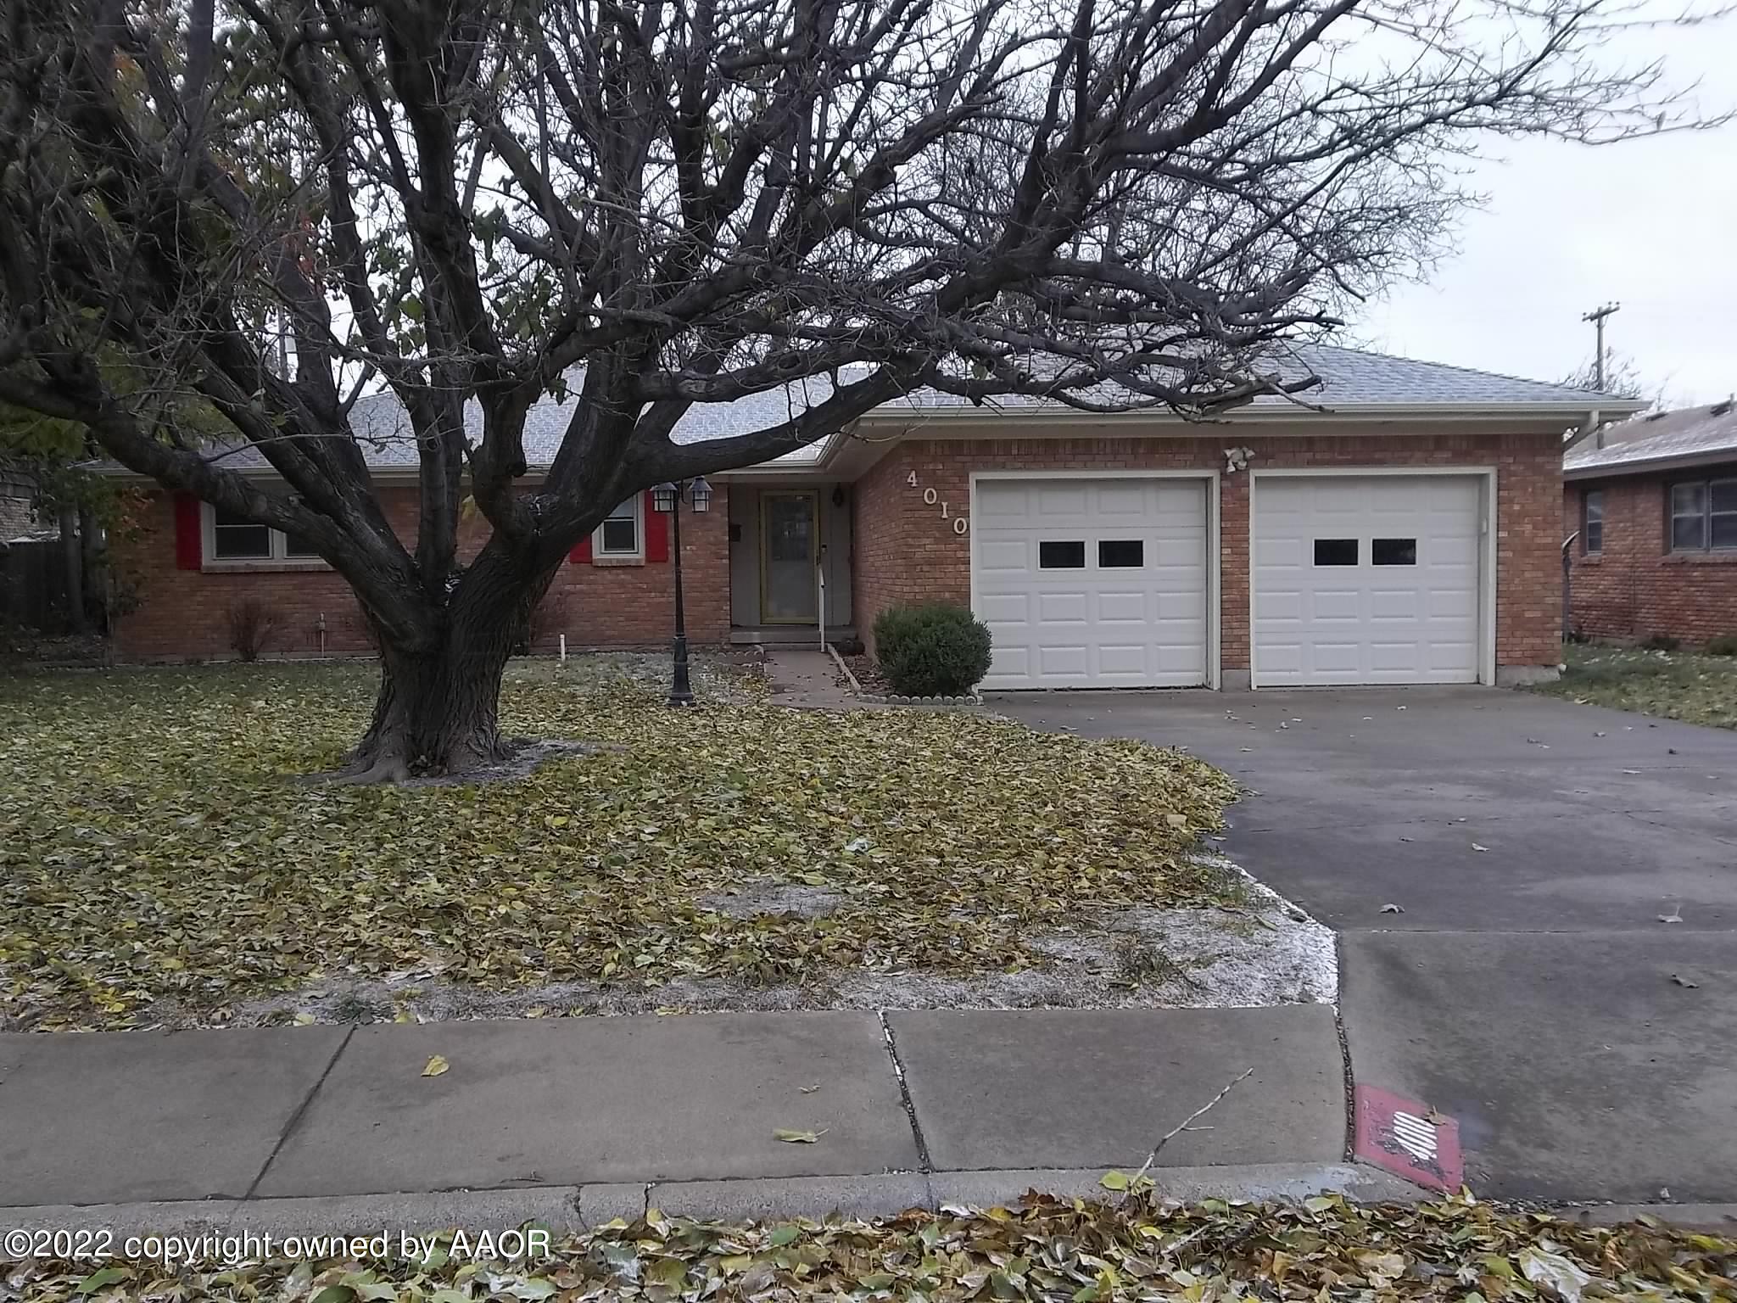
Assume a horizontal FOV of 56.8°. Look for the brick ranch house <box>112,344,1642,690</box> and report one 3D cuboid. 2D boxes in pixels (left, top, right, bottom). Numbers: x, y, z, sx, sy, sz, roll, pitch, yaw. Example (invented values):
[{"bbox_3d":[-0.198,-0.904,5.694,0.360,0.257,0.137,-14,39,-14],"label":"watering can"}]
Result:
[{"bbox_3d":[-2.082,-2.351,23.781,18.430,4.810,17.100,-1,3,-4],"label":"brick ranch house"}]

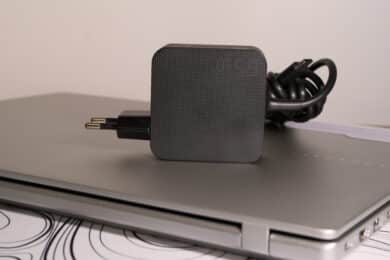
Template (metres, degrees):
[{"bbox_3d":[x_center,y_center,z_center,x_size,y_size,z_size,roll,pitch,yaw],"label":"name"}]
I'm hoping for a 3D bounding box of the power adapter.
[{"bbox_3d":[0.015,-0.025,0.528,0.170,0.075,0.092,2,12,3],"label":"power adapter"}]

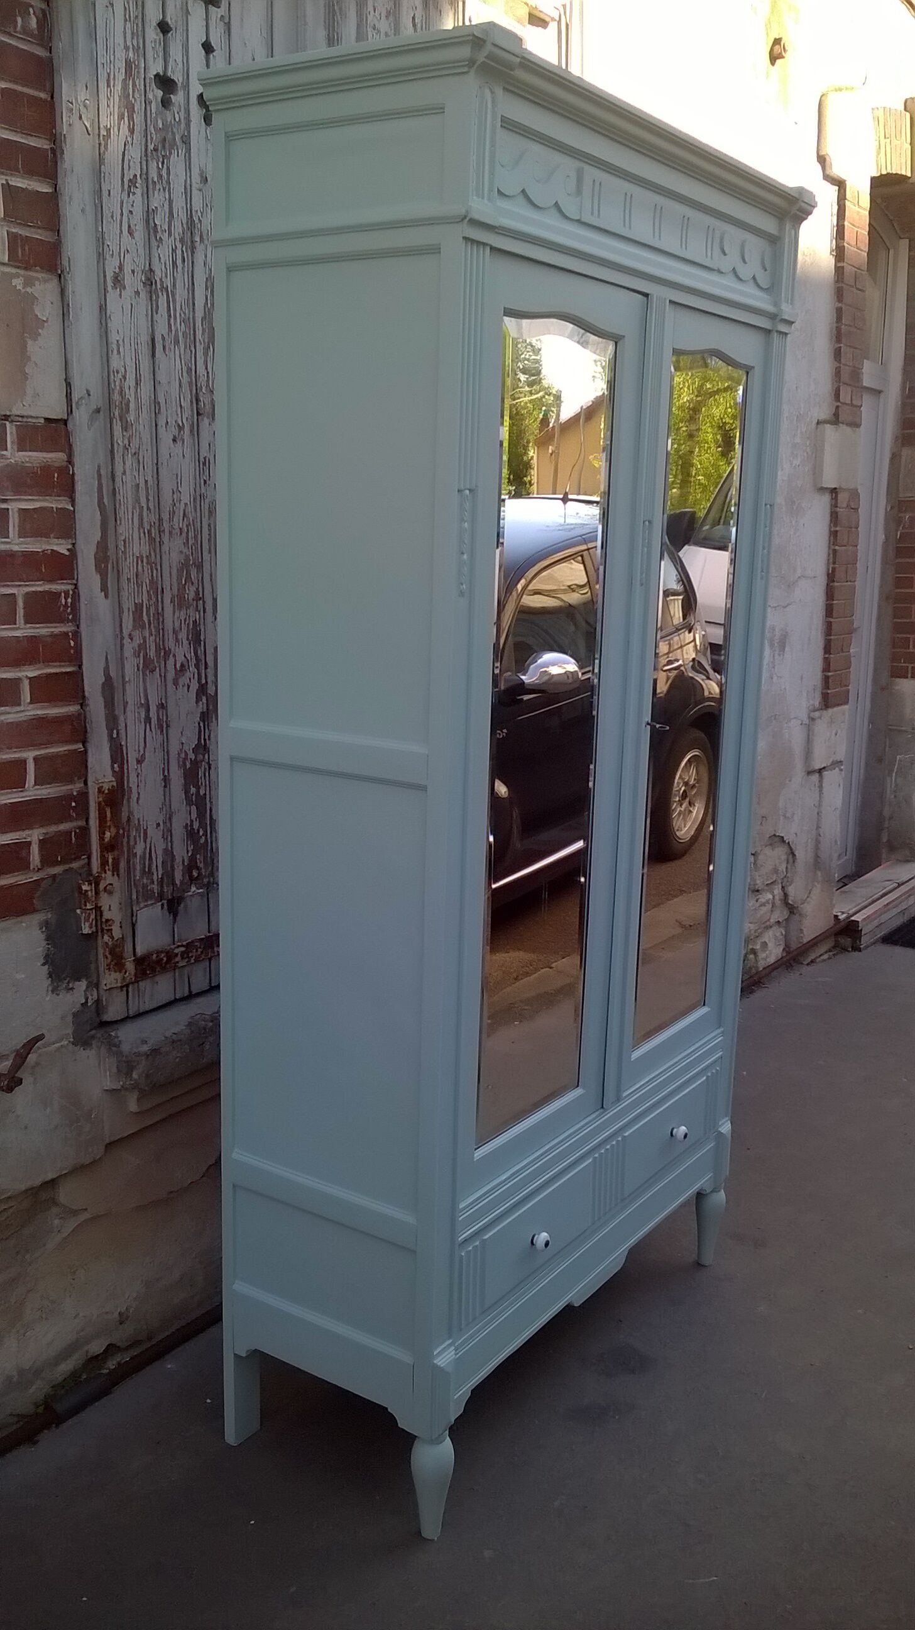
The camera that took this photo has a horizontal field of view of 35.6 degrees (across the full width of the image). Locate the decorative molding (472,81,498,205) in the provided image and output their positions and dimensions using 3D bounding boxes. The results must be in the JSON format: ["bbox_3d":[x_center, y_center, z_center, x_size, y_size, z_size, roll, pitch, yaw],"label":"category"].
[{"bbox_3d":[0.032,-0.845,1.794,0.015,0.142,0.056,10,15,33],"label":"decorative molding"}]

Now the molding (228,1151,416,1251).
[{"bbox_3d":[-0.206,0.594,2.214,0.367,0.056,0.020,10,15,33],"label":"molding"}]

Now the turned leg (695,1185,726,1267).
[{"bbox_3d":[0.534,0.867,3.030,0.066,0.187,0.066,10,15,33],"label":"turned leg"}]

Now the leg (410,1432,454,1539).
[{"bbox_3d":[-0.038,1.031,2.204,0.068,0.187,0.068,2,12,0],"label":"leg"}]

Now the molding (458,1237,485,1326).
[{"bbox_3d":[0.018,0.722,2.195,0.013,0.129,0.063,10,15,33],"label":"molding"}]

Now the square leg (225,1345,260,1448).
[{"bbox_3d":[-0.366,0.978,2.429,0.026,0.176,0.064,10,15,33],"label":"square leg"}]

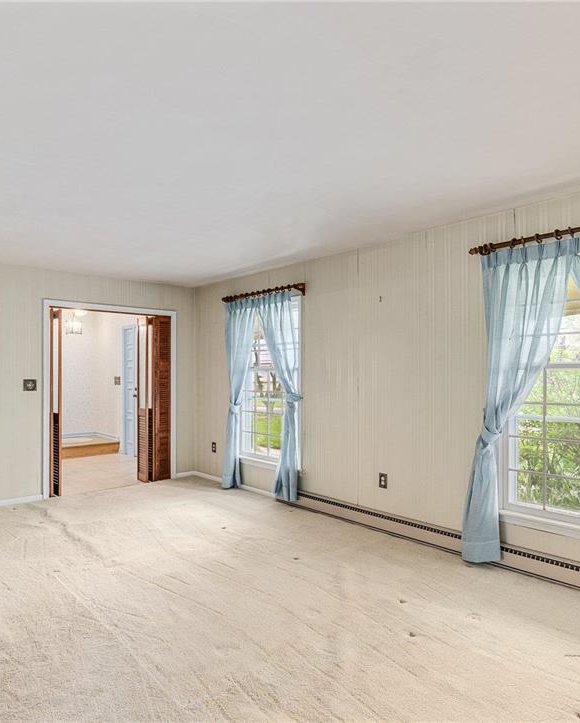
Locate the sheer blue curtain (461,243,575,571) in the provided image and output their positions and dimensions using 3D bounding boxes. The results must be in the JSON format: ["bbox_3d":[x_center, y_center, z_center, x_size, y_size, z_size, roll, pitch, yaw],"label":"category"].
[{"bbox_3d":[1.473,0.322,3.172,0.157,2.099,0.692,1,-1,-42],"label":"sheer blue curtain"}]

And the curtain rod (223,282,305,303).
[{"bbox_3d":[-0.313,-0.713,5.196,0.106,0.101,1.394,1,-1,-42],"label":"curtain rod"}]

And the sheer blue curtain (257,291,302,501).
[{"bbox_3d":[-0.133,0.350,4.940,0.151,2.081,0.641,1,-1,-42],"label":"sheer blue curtain"}]

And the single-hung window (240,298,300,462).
[{"bbox_3d":[-0.226,0.235,5.238,0.111,1.742,1.096,1,-1,-42],"label":"single-hung window"}]

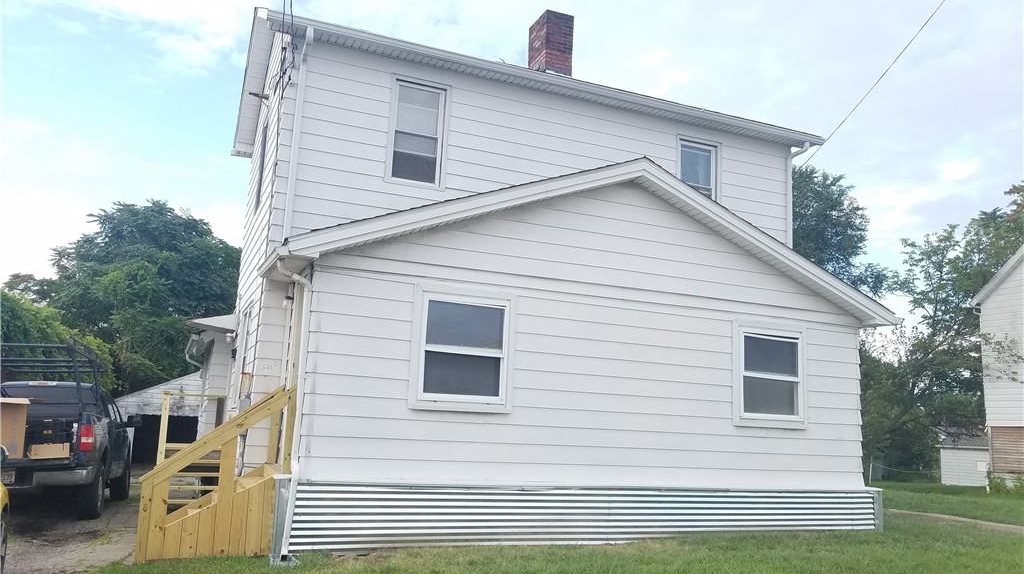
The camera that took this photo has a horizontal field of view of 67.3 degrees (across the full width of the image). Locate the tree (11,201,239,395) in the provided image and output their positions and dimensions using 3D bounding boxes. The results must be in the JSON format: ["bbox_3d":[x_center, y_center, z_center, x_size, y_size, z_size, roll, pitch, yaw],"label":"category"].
[{"bbox_3d":[-16.644,1.923,34.000,9.200,11.000,9.000,7,-10,-22],"label":"tree"}]

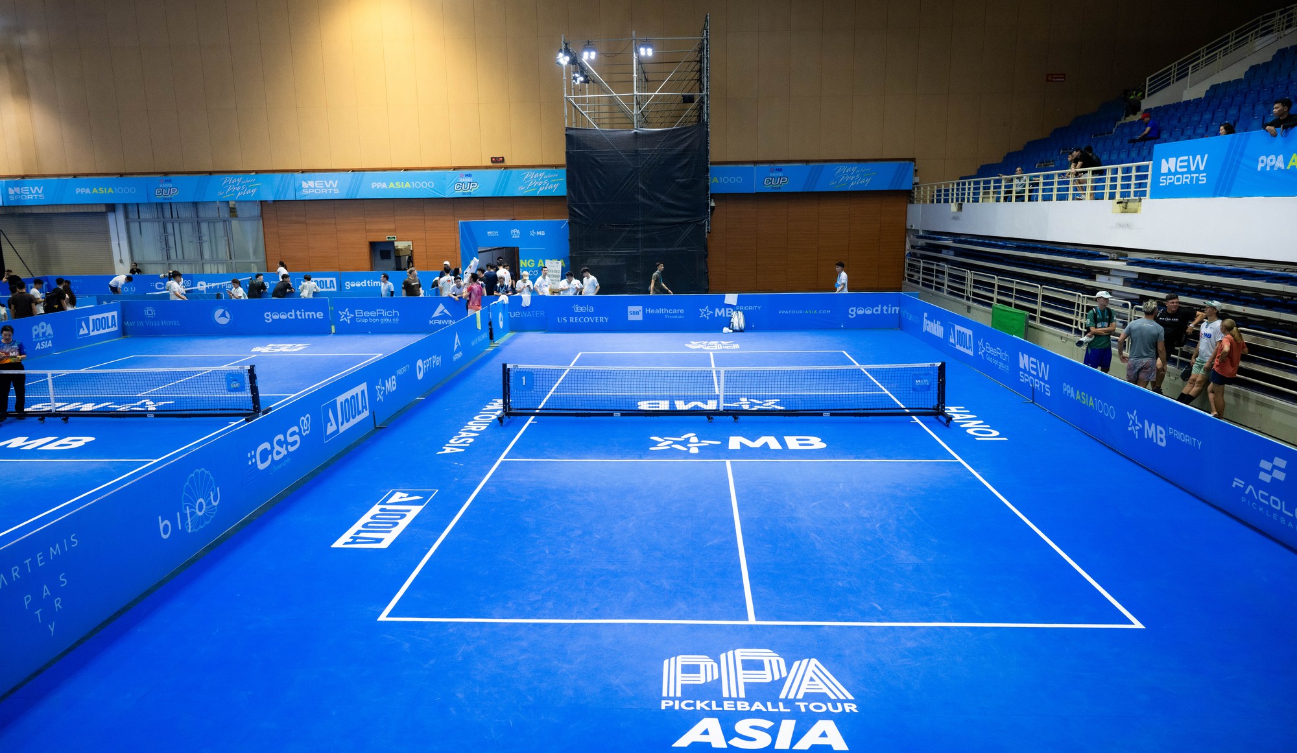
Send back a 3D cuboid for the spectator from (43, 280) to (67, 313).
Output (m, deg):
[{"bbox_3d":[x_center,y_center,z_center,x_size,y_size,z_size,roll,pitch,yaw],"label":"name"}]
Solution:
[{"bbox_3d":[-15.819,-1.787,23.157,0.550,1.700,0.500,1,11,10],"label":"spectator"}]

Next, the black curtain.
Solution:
[{"bbox_3d":[-0.326,-4.391,25.258,4.050,5.600,0.150,0,11,3],"label":"black curtain"}]

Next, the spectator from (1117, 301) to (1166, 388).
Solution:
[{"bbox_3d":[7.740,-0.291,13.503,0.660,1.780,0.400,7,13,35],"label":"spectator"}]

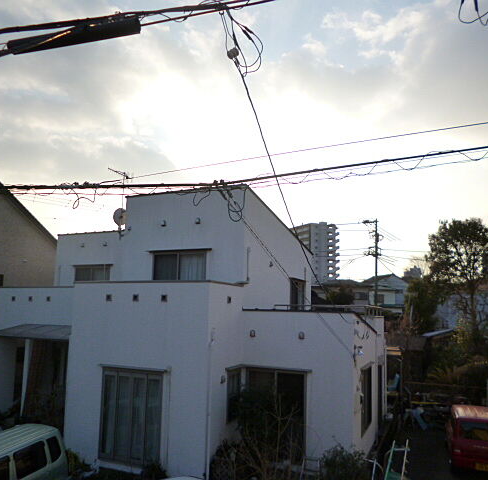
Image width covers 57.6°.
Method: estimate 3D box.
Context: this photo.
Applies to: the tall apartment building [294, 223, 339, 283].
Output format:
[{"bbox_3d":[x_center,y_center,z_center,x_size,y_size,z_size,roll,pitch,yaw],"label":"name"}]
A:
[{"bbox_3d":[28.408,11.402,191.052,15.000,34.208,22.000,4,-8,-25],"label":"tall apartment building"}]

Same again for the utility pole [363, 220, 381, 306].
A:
[{"bbox_3d":[13.589,3.888,46.791,1.900,12.331,0.900,1,-7,0],"label":"utility pole"}]

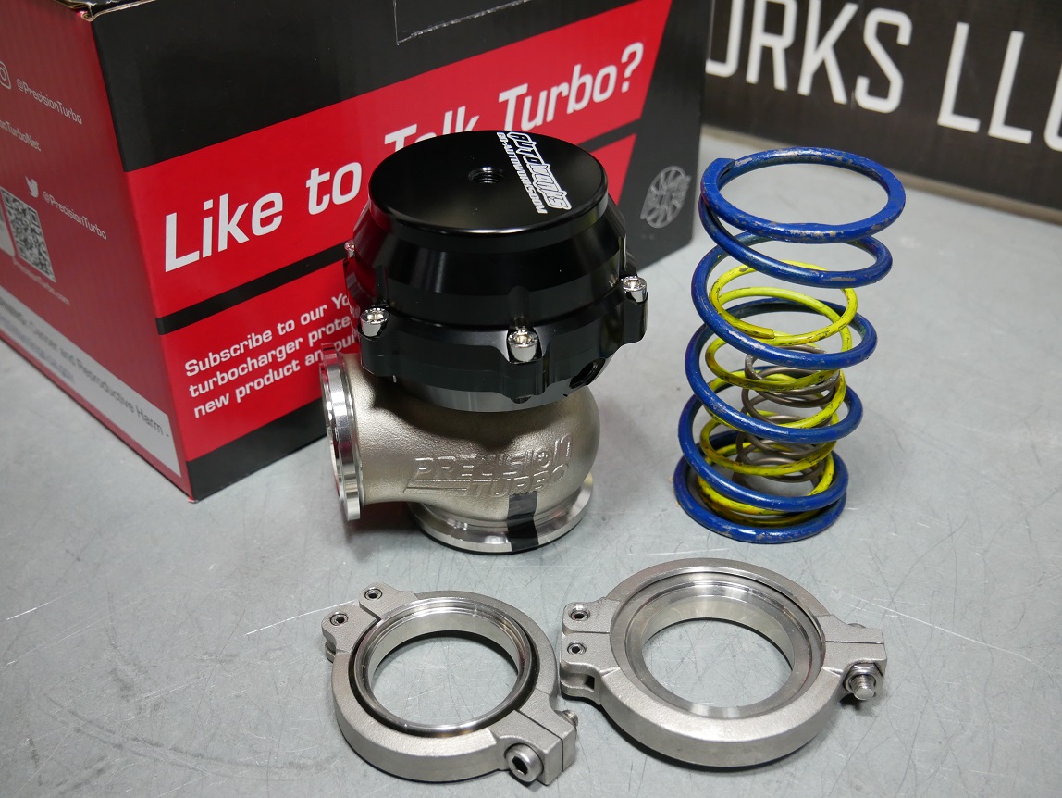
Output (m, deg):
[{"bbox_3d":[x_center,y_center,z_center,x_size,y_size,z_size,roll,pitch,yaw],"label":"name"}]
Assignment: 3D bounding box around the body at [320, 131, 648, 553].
[{"bbox_3d":[-0.018,-0.017,0.404,0.100,0.122,0.101,-8,36,-11],"label":"body"}]

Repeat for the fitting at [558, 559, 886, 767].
[{"bbox_3d":[0.057,0.077,0.364,0.095,0.012,0.073,2,35,3],"label":"fitting"}]

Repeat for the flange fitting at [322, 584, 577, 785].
[{"bbox_3d":[-0.024,0.082,0.358,0.084,0.012,0.064,26,42,32],"label":"flange fitting"}]

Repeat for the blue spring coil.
[{"bbox_3d":[0.082,-0.017,0.406,0.062,0.117,0.062,0,35,0],"label":"blue spring coil"}]

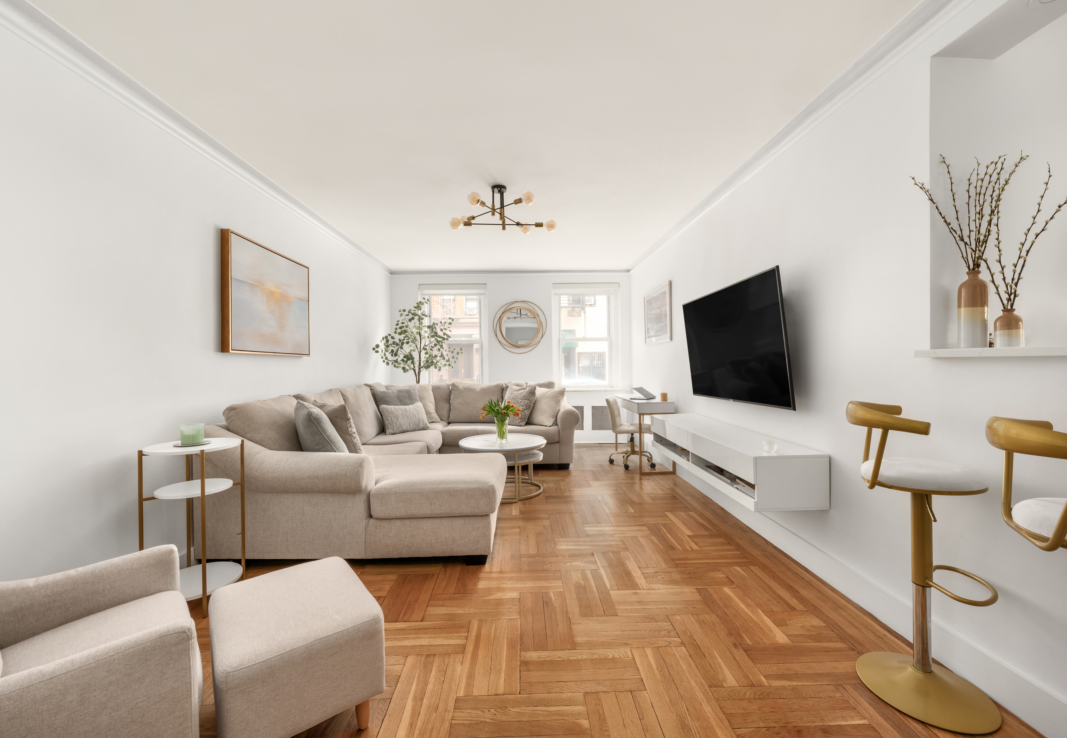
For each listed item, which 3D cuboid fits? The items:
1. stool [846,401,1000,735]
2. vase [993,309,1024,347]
[{"bbox_3d":[1.343,0.629,1.523,0.460,0.980,0.540,-1,0,36],"label":"stool"},{"bbox_3d":[1.669,-0.140,1.537,0.076,0.146,0.076,-1,0,-1],"label":"vase"}]

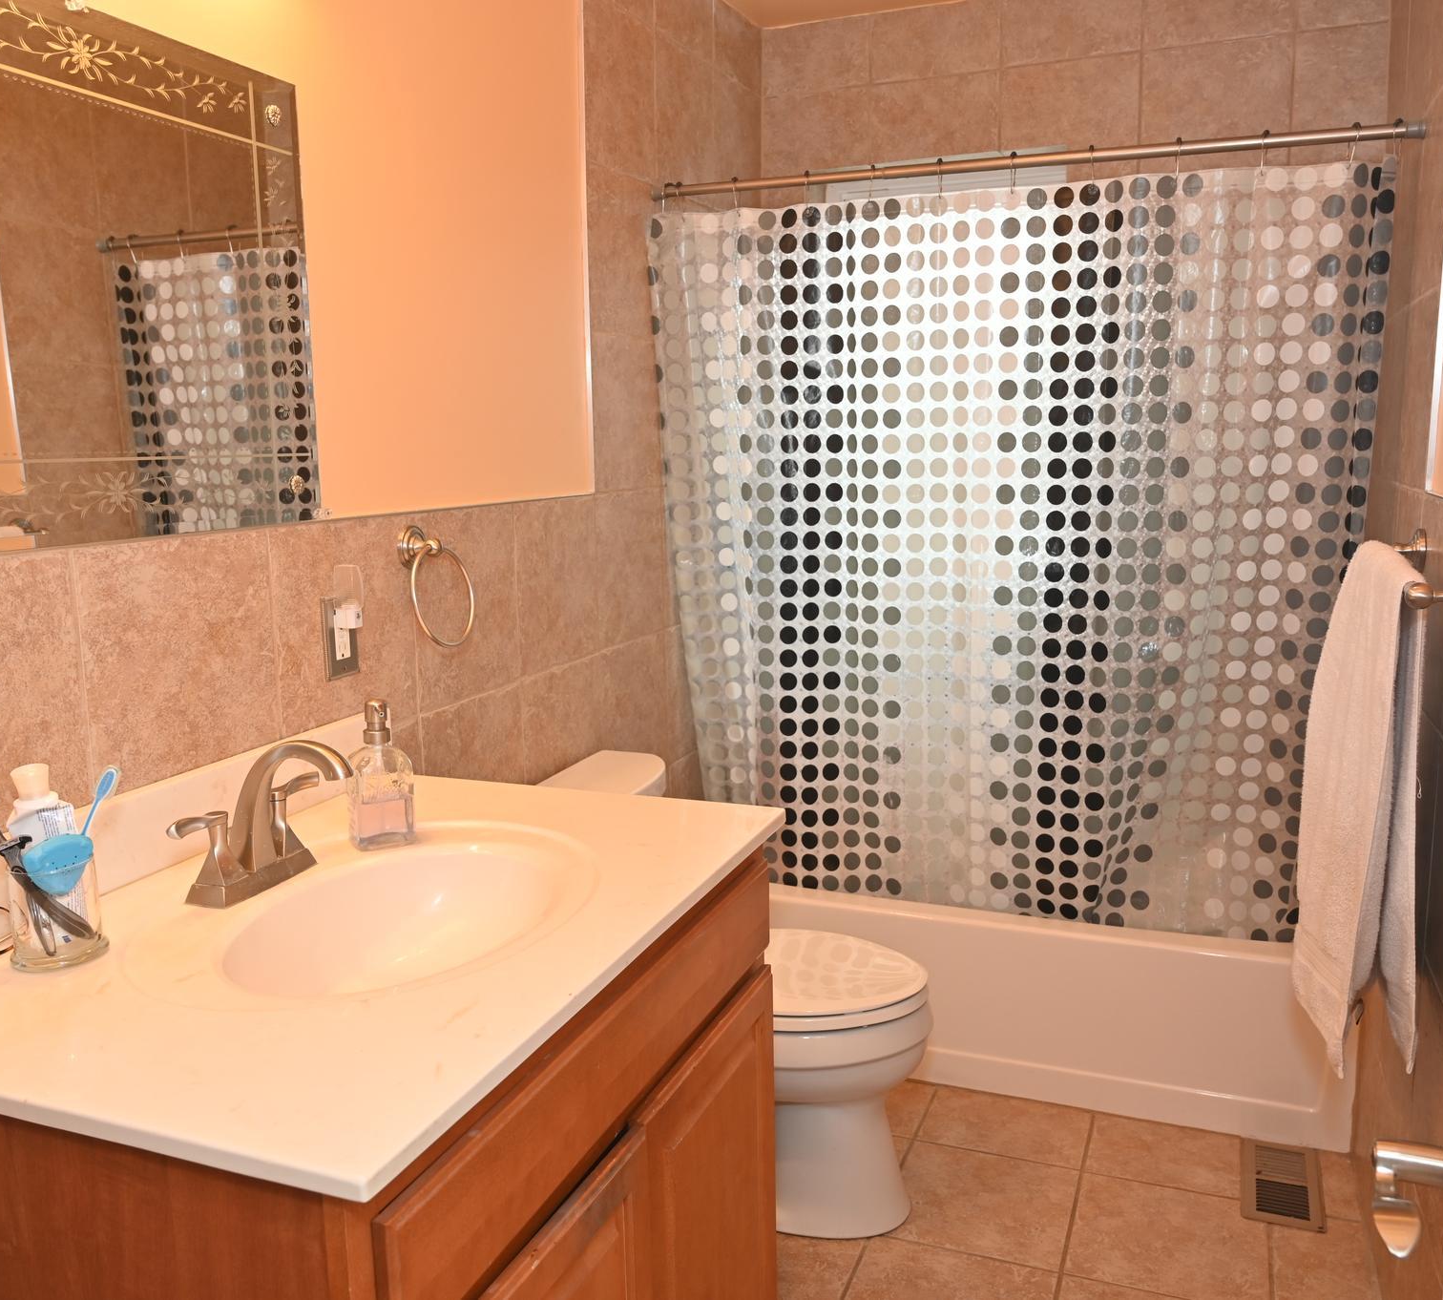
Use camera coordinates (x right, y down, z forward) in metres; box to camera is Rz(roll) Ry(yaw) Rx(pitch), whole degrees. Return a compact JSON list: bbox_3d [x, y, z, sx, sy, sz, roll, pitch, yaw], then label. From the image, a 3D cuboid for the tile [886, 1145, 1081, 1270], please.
[{"bbox_3d":[0.485,1.039,2.439,0.334,0.010,0.339,3,10,21],"label":"tile"}]

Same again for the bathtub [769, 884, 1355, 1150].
[{"bbox_3d":[0.690,0.715,3.166,1.481,0.391,0.767,3,10,21],"label":"bathtub"}]

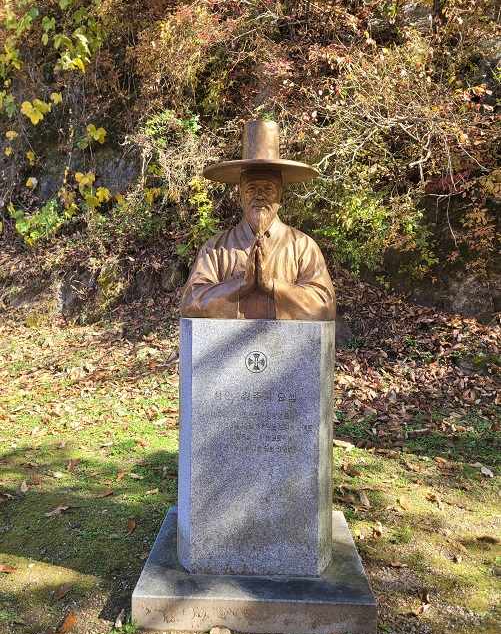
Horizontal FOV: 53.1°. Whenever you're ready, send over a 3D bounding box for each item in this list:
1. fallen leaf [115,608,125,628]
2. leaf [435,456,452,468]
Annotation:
[{"bbox_3d":[-0.542,1.250,2.086,0.045,0.045,0.090,1,2,6],"label":"fallen leaf"},{"bbox_3d":[1.456,1.095,3.797,0.055,0.035,0.128,-3,7,-35],"label":"leaf"}]

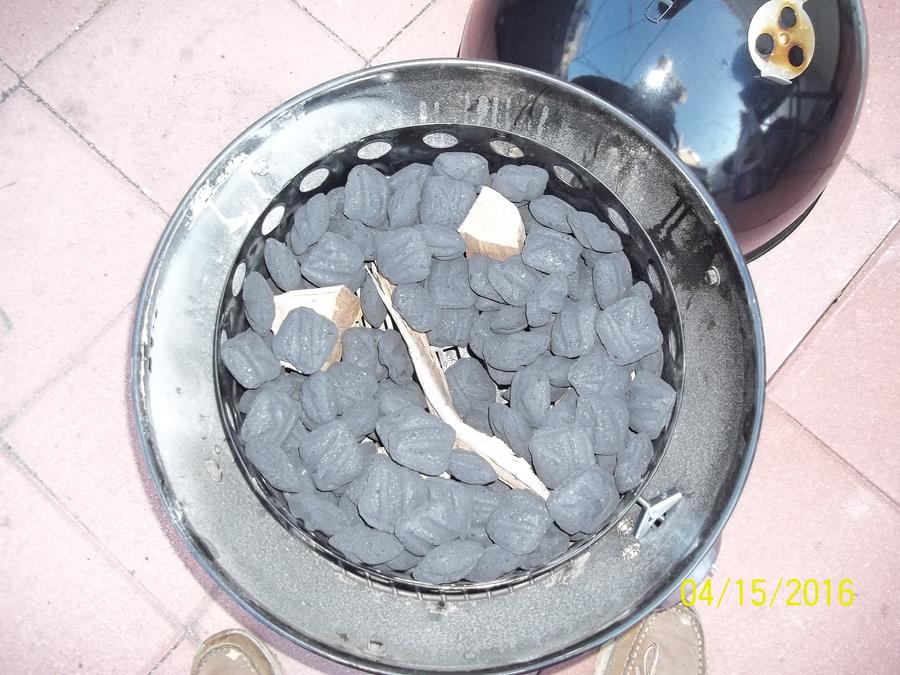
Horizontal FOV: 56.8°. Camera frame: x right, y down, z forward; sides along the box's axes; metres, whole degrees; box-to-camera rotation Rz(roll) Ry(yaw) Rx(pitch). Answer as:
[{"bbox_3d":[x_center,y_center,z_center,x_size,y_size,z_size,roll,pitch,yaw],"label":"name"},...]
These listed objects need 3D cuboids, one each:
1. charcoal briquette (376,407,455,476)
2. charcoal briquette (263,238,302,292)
[{"bbox_3d":[-0.026,0.082,0.649,0.049,0.026,0.049,23,70,10],"label":"charcoal briquette"},{"bbox_3d":[-0.143,-0.063,0.715,0.028,0.052,0.053,-31,90,5],"label":"charcoal briquette"}]

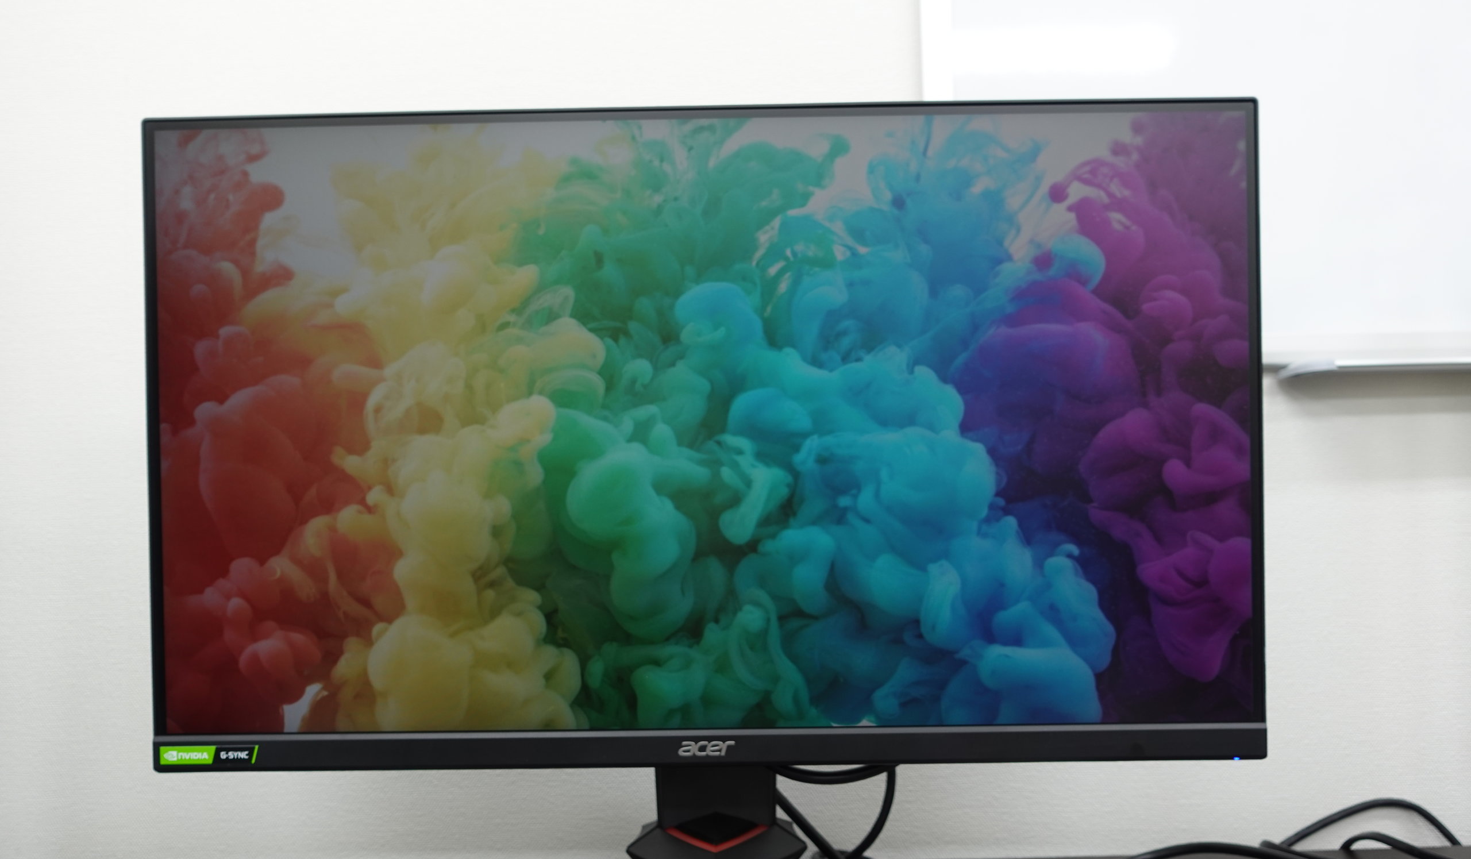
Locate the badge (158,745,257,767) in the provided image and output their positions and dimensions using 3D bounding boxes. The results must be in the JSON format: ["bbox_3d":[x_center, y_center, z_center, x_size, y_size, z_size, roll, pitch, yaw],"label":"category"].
[{"bbox_3d":[-0.288,0.178,0.693,0.054,0.010,0.002,-1,0,1],"label":"badge"}]

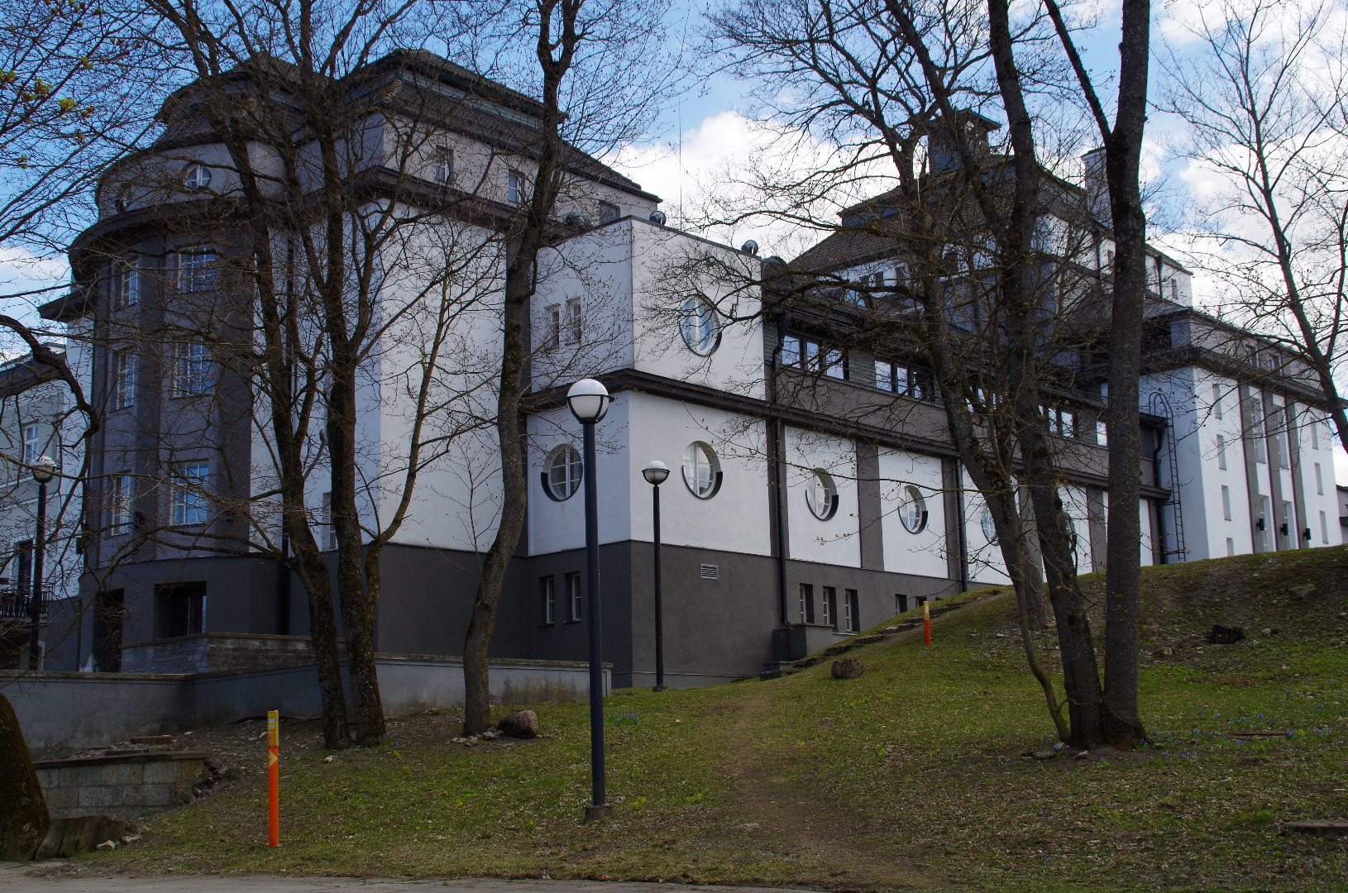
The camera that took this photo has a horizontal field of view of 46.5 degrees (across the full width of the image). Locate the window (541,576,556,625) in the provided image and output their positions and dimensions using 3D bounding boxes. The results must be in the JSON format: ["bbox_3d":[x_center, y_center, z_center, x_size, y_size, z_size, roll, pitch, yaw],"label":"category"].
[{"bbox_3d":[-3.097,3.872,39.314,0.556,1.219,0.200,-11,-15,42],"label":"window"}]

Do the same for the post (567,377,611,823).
[{"bbox_3d":[-0.952,1.729,18.550,0.520,5.207,0.520,-2,-11,0],"label":"post"}]

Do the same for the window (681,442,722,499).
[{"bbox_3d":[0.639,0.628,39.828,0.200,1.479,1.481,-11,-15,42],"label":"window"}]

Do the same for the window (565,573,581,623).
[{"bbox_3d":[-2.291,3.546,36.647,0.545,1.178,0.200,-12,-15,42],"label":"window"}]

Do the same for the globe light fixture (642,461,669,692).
[{"bbox_3d":[-0.364,2.815,34.544,0.580,5.096,0.580,-1,-11,0],"label":"globe light fixture"}]

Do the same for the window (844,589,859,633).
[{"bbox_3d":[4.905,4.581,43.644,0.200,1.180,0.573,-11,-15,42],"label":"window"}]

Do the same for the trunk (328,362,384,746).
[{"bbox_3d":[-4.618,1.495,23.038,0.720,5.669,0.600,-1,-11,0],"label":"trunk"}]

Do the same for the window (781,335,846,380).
[{"bbox_3d":[3.744,-2.350,42.015,0.150,0.853,2.870,-12,-15,42],"label":"window"}]

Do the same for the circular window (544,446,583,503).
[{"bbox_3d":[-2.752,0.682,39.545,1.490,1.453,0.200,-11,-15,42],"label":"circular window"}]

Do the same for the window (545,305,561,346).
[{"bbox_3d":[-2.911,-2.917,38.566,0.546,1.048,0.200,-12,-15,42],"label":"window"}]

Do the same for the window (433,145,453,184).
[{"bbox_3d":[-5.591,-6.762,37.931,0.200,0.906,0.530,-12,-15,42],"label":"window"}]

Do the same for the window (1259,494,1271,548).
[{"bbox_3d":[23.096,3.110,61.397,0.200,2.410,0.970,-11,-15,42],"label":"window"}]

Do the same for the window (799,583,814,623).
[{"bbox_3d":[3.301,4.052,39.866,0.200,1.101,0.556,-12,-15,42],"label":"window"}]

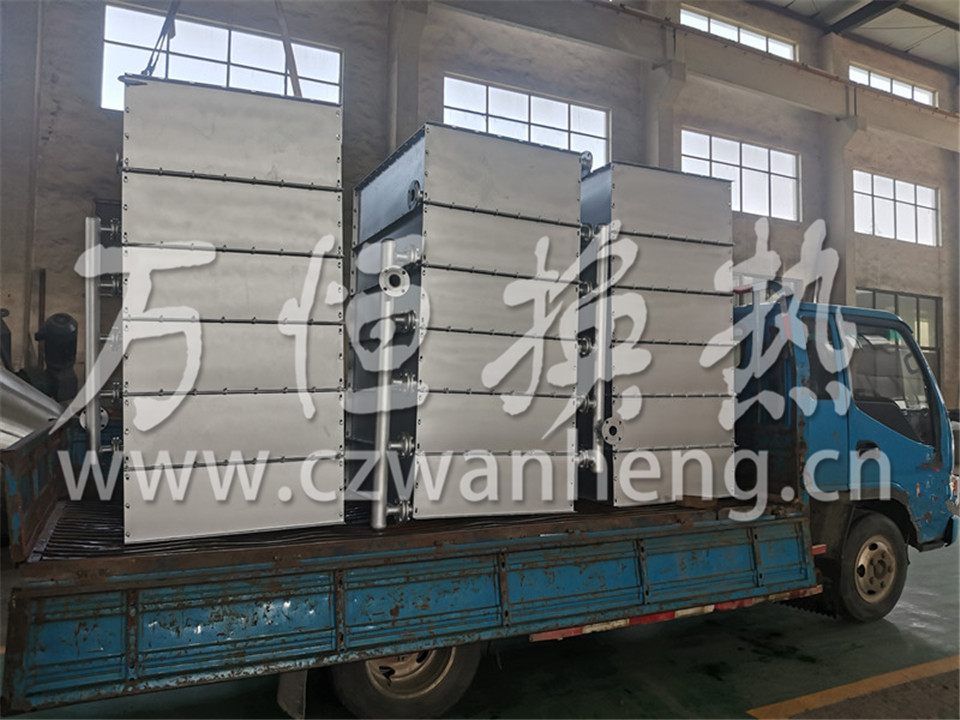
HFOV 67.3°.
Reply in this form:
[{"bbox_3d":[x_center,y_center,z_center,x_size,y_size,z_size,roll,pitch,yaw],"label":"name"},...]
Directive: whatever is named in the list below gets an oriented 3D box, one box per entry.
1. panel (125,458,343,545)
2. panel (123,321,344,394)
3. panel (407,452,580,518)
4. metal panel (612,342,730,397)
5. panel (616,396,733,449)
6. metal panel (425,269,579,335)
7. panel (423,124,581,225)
[{"bbox_3d":[-1.144,0.653,3.448,0.990,0.335,0.070,0,-1,-24],"label":"panel"},{"bbox_3d":[-1.153,-0.014,3.462,0.990,0.335,0.070,0,-1,-24],"label":"panel"},{"bbox_3d":[0.092,0.680,3.970,0.969,0.333,0.050,3,-3,-24],"label":"panel"},{"bbox_3d":[1.245,0.065,4.648,0.990,0.335,0.070,1,-2,-26],"label":"metal panel"},{"bbox_3d":[1.243,0.400,4.616,0.956,0.334,0.050,1,-2,-24],"label":"panel"},{"bbox_3d":[0.118,-0.306,4.022,0.969,0.335,0.050,3,-3,-24],"label":"metal panel"},{"bbox_3d":[0.135,-0.950,3.745,0.905,0.390,0.030,3,-5,-25],"label":"panel"}]

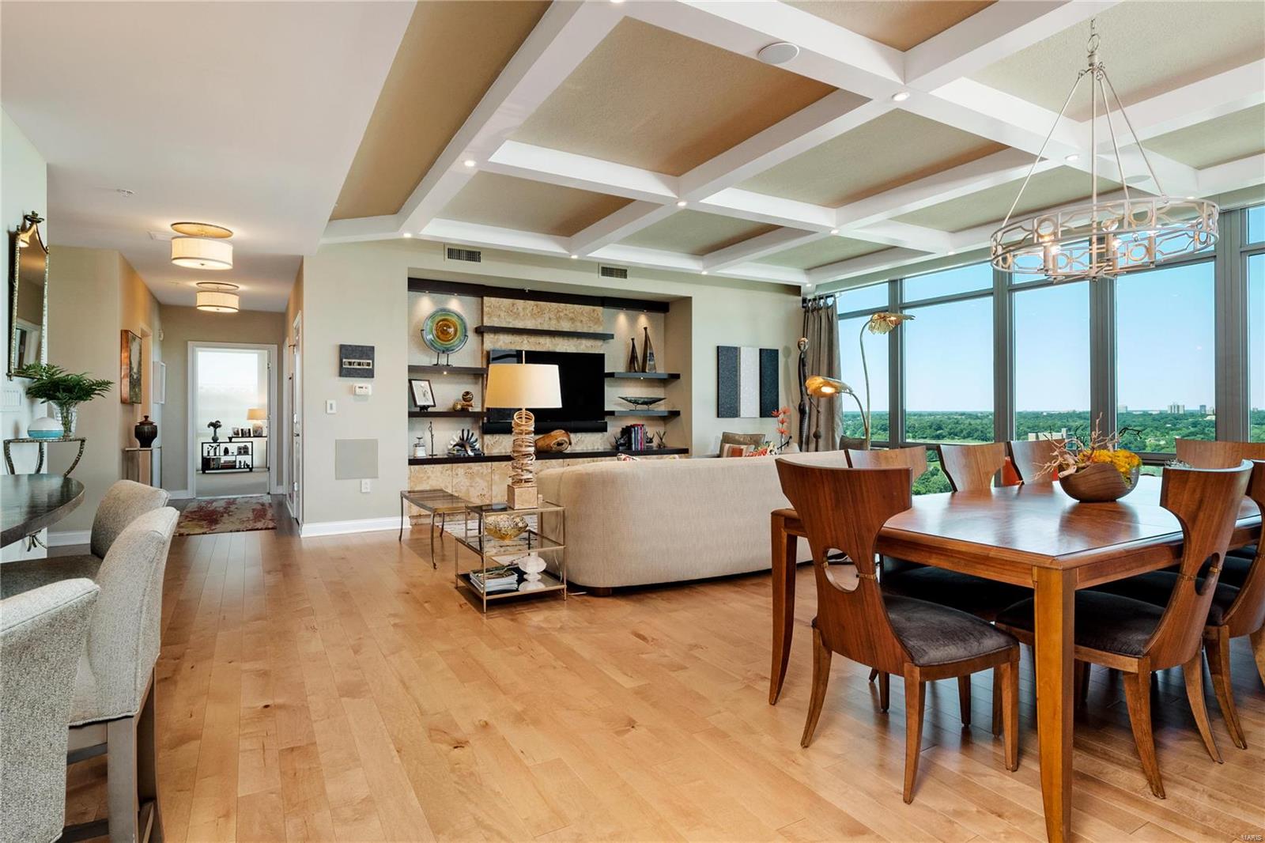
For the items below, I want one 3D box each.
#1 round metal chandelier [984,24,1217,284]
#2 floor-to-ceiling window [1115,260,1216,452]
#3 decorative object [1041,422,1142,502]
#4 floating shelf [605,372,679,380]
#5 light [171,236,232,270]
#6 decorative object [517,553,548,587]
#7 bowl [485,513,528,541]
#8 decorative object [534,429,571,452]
[{"bbox_3d":[2.087,-1.236,2.862,0.810,1.203,0.810,0,1,-30],"label":"round metal chandelier"},{"bbox_3d":[4.569,-0.535,5.440,0.100,1.600,0.700,-1,1,-31],"label":"floor-to-ceiling window"},{"bbox_3d":[2.006,0.171,2.773,0.321,0.352,0.382,-1,1,-29],"label":"decorative object"},{"bbox_3d":[0.056,-0.573,8.113,1.090,0.068,0.360,0,1,-30],"label":"floating shelf"},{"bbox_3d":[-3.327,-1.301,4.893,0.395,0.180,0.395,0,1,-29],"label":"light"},{"bbox_3d":[-0.618,0.909,3.878,0.169,0.219,0.169,0,1,0],"label":"decorative object"},{"bbox_3d":[-0.805,0.683,4.087,0.281,0.171,0.281,0,1,0],"label":"bowl"},{"bbox_3d":[-0.933,0.227,7.464,0.291,0.261,0.321,-1,1,-36],"label":"decorative object"}]

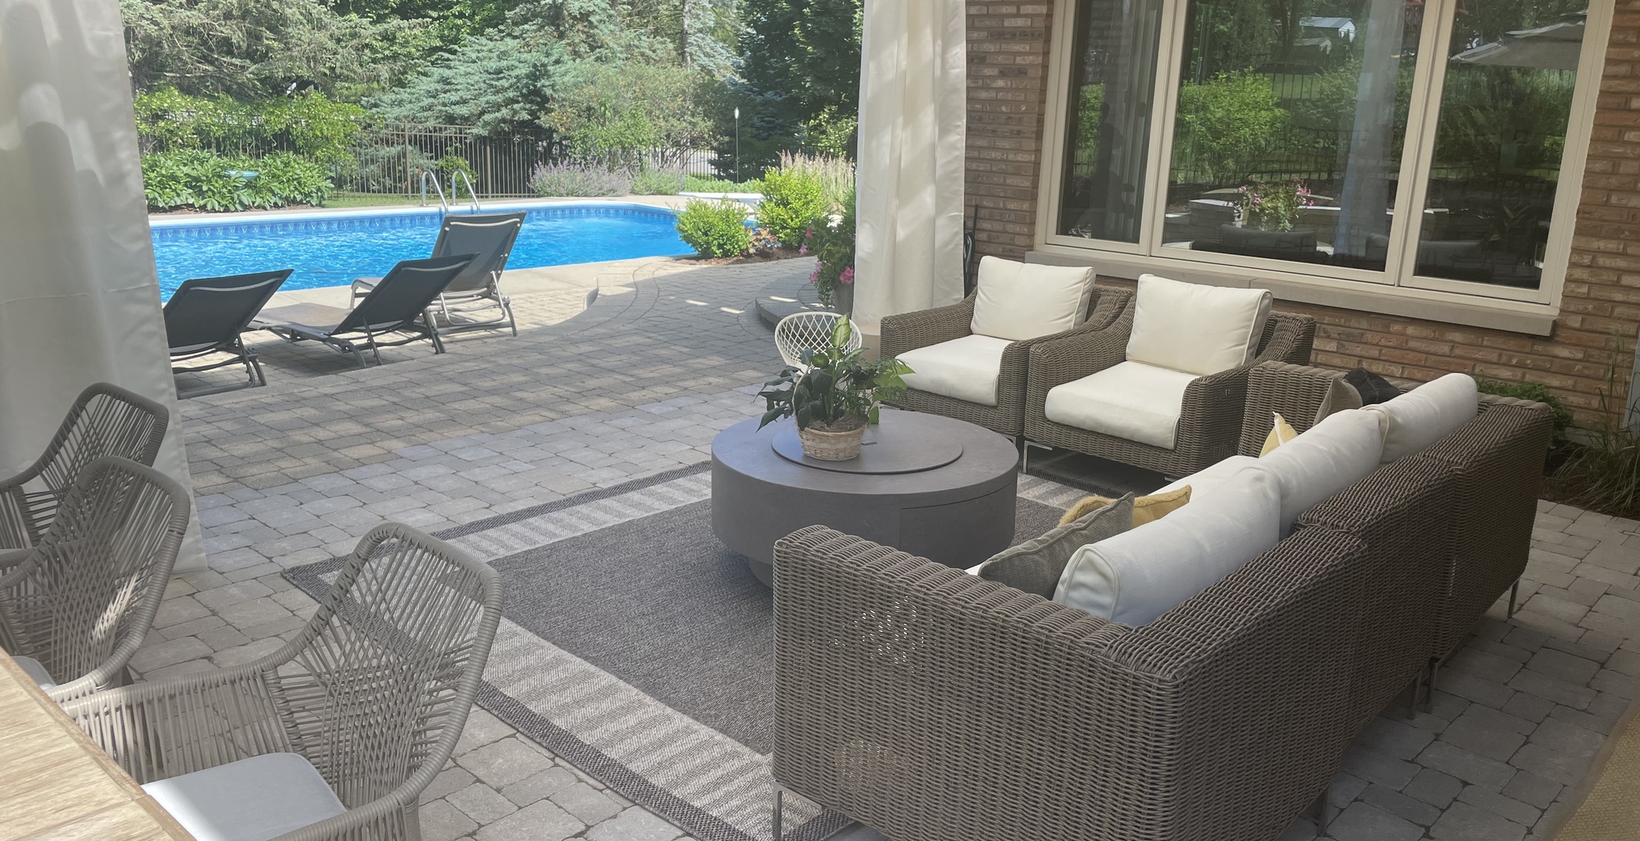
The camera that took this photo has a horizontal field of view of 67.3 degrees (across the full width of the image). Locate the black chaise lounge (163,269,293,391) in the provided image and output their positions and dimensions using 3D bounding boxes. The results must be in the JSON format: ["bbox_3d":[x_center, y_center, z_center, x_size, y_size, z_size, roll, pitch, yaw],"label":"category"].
[{"bbox_3d":[-3.696,-0.501,6.837,1.870,0.828,0.596,12,18,33],"label":"black chaise lounge"}]

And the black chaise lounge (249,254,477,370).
[{"bbox_3d":[-2.732,-0.652,7.129,1.710,0.780,0.600,11,18,32],"label":"black chaise lounge"}]

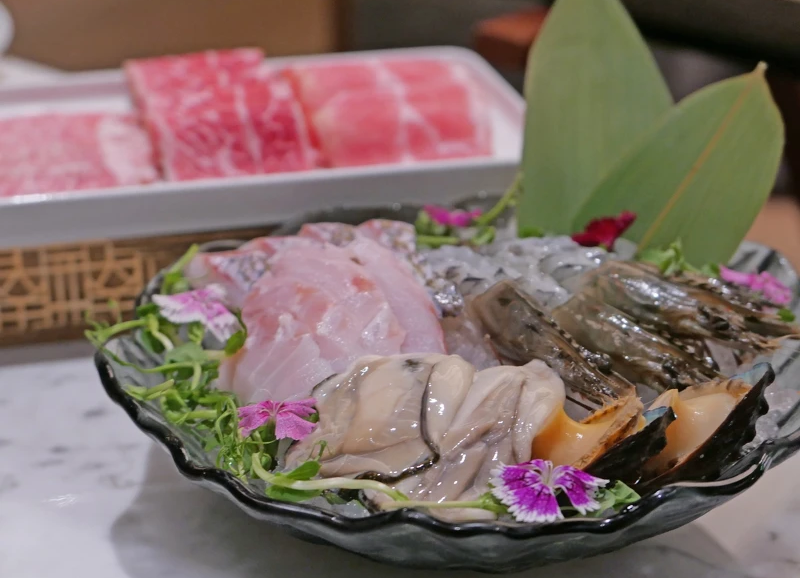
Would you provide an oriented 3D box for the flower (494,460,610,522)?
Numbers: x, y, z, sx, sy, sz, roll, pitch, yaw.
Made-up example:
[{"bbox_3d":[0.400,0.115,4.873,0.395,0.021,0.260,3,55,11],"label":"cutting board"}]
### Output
[{"bbox_3d":[0.043,0.059,0.439,0.033,0.010,0.025,3,32,5],"label":"flower"}]

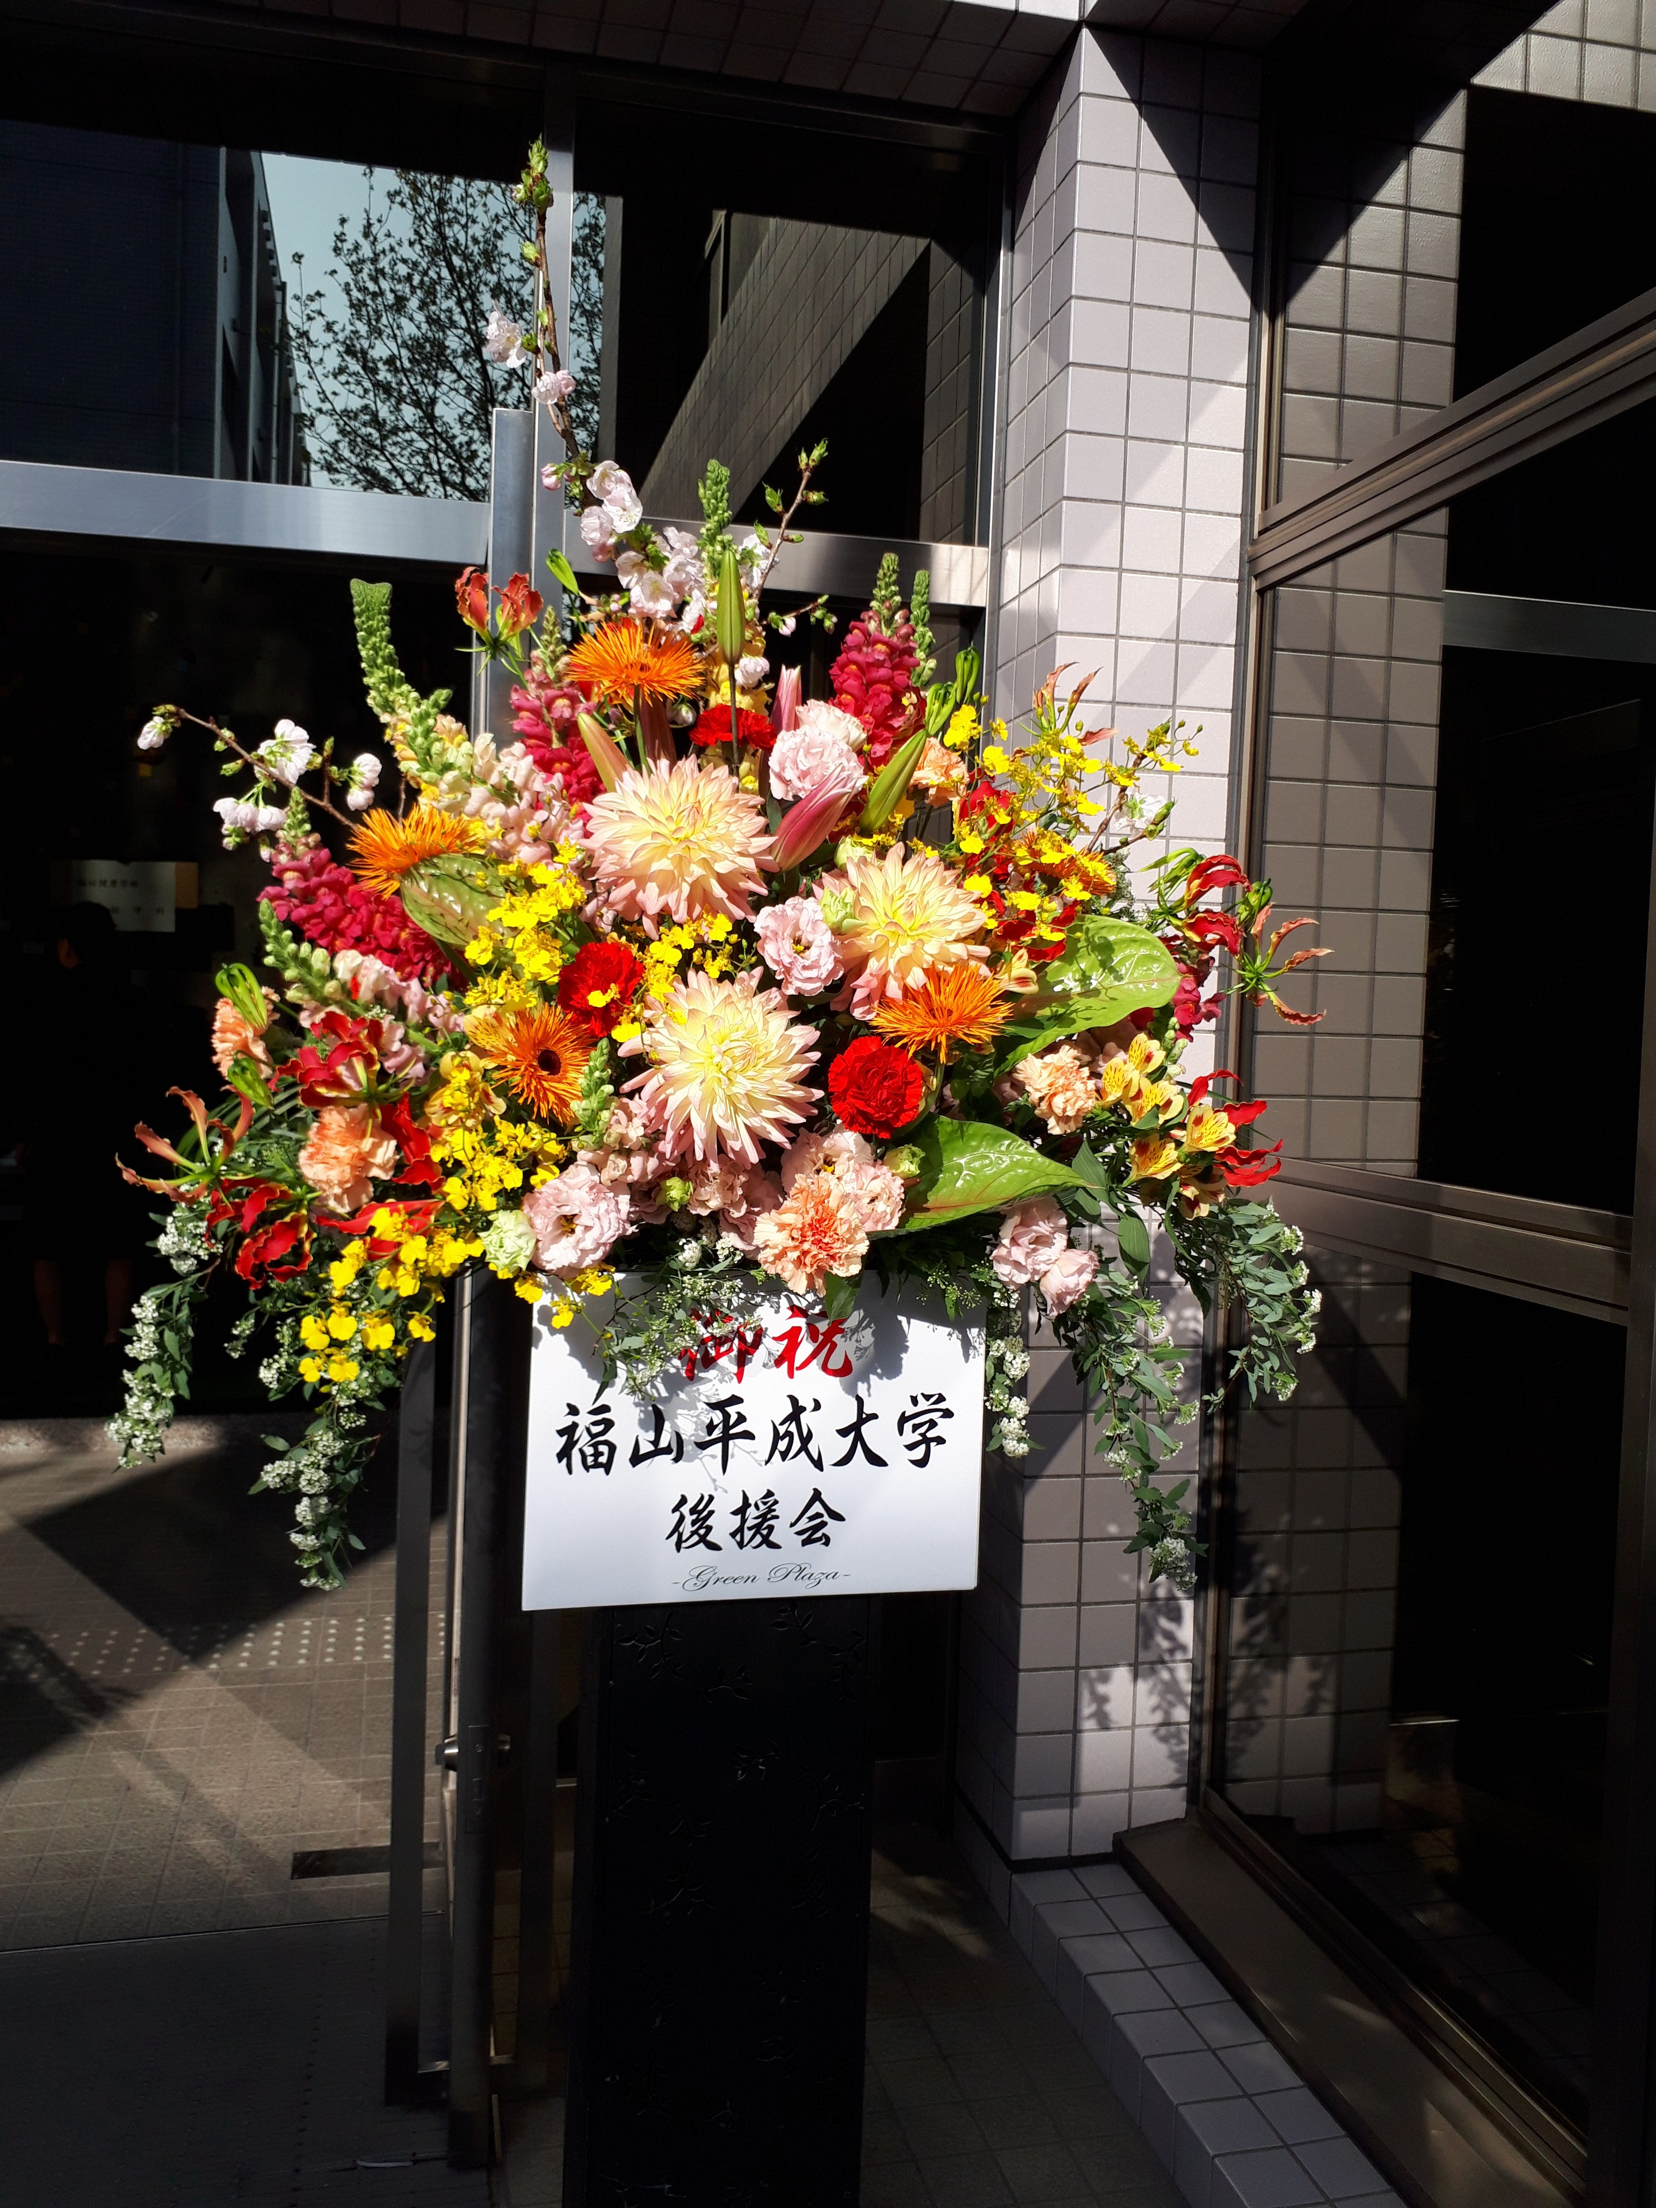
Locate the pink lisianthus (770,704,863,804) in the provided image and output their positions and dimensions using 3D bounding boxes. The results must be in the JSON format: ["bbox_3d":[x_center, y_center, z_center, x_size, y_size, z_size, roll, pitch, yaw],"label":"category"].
[{"bbox_3d":[-0.008,-0.260,1.275,0.070,0.074,0.058,2,2,-3],"label":"pink lisianthus"}]

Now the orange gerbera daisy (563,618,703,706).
[{"bbox_3d":[-0.163,-0.366,1.430,0.114,0.038,0.112,2,41,2],"label":"orange gerbera daisy"}]

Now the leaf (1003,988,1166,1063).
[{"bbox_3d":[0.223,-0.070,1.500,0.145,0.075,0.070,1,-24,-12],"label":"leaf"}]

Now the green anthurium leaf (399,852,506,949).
[{"bbox_3d":[-0.327,-0.178,1.510,0.100,0.090,0.040,2,-24,7],"label":"green anthurium leaf"}]

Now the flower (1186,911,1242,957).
[{"bbox_3d":[0.363,-0.161,1.620,0.055,0.045,0.045,1,-6,-11],"label":"flower"}]

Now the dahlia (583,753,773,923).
[{"bbox_3d":[-0.122,-0.212,1.390,0.151,0.143,0.085,2,-16,-2],"label":"dahlia"}]

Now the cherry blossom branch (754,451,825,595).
[{"bbox_3d":[-0.036,-0.541,1.600,0.068,0.140,0.050,2,2,0],"label":"cherry blossom branch"}]

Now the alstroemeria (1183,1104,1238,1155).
[{"bbox_3d":[0.333,0.022,1.500,0.045,0.044,0.048,1,-12,-21],"label":"alstroemeria"}]

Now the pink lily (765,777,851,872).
[{"bbox_3d":[-0.012,-0.201,1.240,0.028,0.092,0.028,42,15,-4],"label":"pink lily"}]

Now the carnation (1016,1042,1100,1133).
[{"bbox_3d":[0.189,-0.013,1.420,0.069,0.073,0.055,2,-12,-7],"label":"carnation"}]

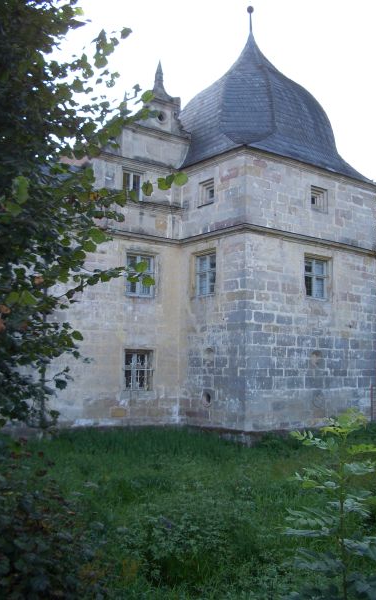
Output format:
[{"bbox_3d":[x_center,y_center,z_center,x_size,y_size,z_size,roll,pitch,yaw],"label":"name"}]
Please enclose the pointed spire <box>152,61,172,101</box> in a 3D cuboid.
[{"bbox_3d":[-0.847,-6.883,19.026,0.600,1.264,0.500,6,-8,-38],"label":"pointed spire"}]

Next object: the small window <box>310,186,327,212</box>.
[{"bbox_3d":[4.069,-3.131,18.808,0.768,0.736,0.220,6,-8,-38],"label":"small window"}]

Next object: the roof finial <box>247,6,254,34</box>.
[{"bbox_3d":[2.248,-10.047,21.754,0.240,1.112,0.240,1,-6,0],"label":"roof finial"}]

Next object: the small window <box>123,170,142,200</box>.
[{"bbox_3d":[-1.638,-3.395,17.989,0.656,0.848,0.200,6,-8,-38],"label":"small window"}]

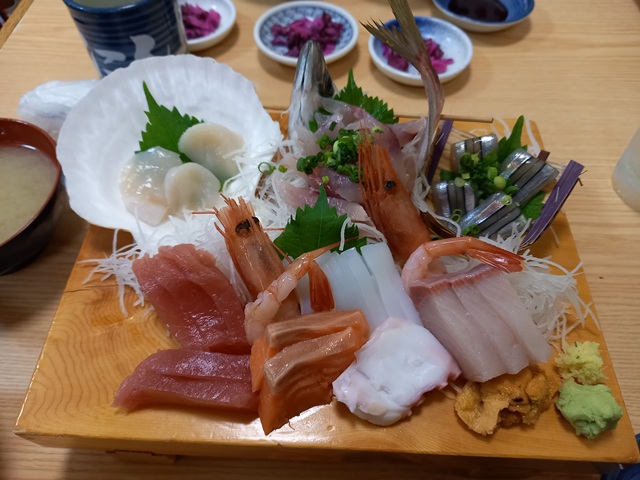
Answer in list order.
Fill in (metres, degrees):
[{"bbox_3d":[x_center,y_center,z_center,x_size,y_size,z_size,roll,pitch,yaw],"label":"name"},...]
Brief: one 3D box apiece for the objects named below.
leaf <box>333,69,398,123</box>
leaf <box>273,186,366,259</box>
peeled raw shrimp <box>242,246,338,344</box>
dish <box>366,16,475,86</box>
[{"bbox_3d":[0.025,-0.076,0.280,0.050,0.054,0.013,-13,25,6],"label":"leaf"},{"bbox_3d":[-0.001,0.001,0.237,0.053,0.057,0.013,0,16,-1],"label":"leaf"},{"bbox_3d":[-0.016,0.030,0.220,0.045,0.030,0.028,-28,62,-17],"label":"peeled raw shrimp"},{"bbox_3d":[0.090,-0.167,0.421,0.093,0.024,0.093,0,58,-1],"label":"dish"}]

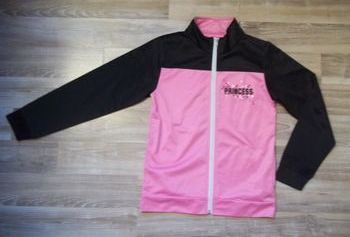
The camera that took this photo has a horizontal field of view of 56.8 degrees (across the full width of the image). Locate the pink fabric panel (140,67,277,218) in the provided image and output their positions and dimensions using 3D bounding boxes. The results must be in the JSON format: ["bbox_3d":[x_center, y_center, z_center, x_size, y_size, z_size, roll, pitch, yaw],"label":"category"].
[{"bbox_3d":[0.104,0.066,0.928,0.377,0.018,0.416,2,83,0],"label":"pink fabric panel"}]

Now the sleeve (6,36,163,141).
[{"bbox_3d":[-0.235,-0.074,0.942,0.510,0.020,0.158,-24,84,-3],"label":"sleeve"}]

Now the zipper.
[{"bbox_3d":[0.111,0.013,0.931,0.016,0.010,0.509,2,83,0],"label":"zipper"}]

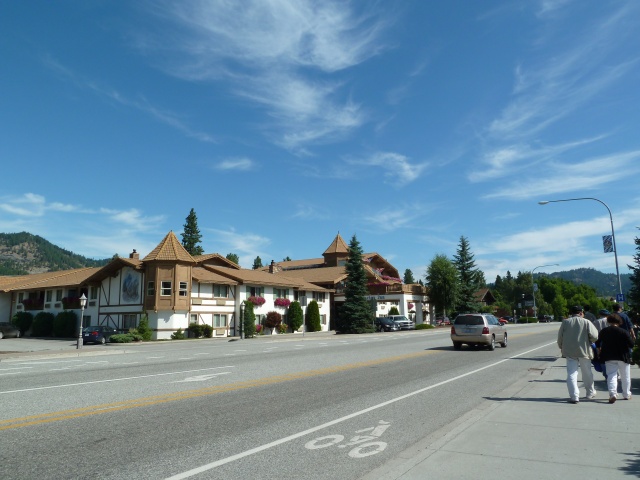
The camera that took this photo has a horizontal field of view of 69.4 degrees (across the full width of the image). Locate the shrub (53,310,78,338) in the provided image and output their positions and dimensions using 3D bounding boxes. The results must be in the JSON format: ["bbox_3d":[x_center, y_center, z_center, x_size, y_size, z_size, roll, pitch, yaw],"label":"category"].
[{"bbox_3d":[-25.004,8.289,45.500,2.350,2.650,2.300,-7,-11,32],"label":"shrub"}]

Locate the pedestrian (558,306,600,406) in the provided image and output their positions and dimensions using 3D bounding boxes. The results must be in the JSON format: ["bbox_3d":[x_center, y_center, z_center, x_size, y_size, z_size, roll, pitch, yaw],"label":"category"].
[{"bbox_3d":[4.971,2.178,8.947,0.720,1.760,0.480,-7,-11,33],"label":"pedestrian"}]

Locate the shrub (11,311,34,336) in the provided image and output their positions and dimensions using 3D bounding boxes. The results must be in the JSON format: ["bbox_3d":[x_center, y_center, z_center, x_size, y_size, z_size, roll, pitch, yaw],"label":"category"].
[{"bbox_3d":[-29.091,8.247,45.515,2.200,2.580,2.100,-7,-11,33],"label":"shrub"}]

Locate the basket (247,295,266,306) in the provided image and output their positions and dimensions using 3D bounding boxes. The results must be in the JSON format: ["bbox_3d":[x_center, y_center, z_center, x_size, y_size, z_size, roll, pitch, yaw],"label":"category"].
[{"bbox_3d":[-6.280,6.061,46.000,0.850,0.950,2.200,-7,-12,31],"label":"basket"}]

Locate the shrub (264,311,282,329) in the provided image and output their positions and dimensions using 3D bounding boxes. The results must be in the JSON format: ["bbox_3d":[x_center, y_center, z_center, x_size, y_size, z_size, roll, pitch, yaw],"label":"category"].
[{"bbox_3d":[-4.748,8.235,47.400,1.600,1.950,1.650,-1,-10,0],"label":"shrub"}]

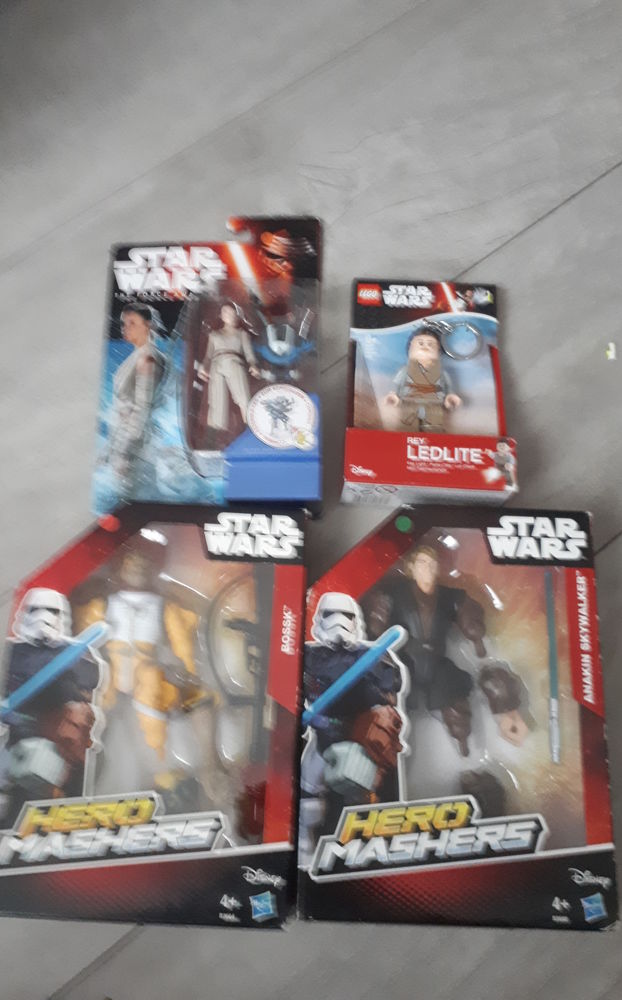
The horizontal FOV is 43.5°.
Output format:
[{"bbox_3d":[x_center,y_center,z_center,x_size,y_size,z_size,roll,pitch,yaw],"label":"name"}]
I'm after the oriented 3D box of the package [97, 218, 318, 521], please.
[{"bbox_3d":[-0.064,-0.097,0.487,0.142,0.037,0.209,0,75,0],"label":"package"}]

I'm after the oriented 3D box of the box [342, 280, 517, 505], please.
[{"bbox_3d":[0.073,-0.076,0.481,0.098,0.039,0.152,2,75,1],"label":"box"}]

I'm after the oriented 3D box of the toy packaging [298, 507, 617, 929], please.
[{"bbox_3d":[0.073,0.110,0.424,0.153,0.054,0.206,2,75,0],"label":"toy packaging"}]

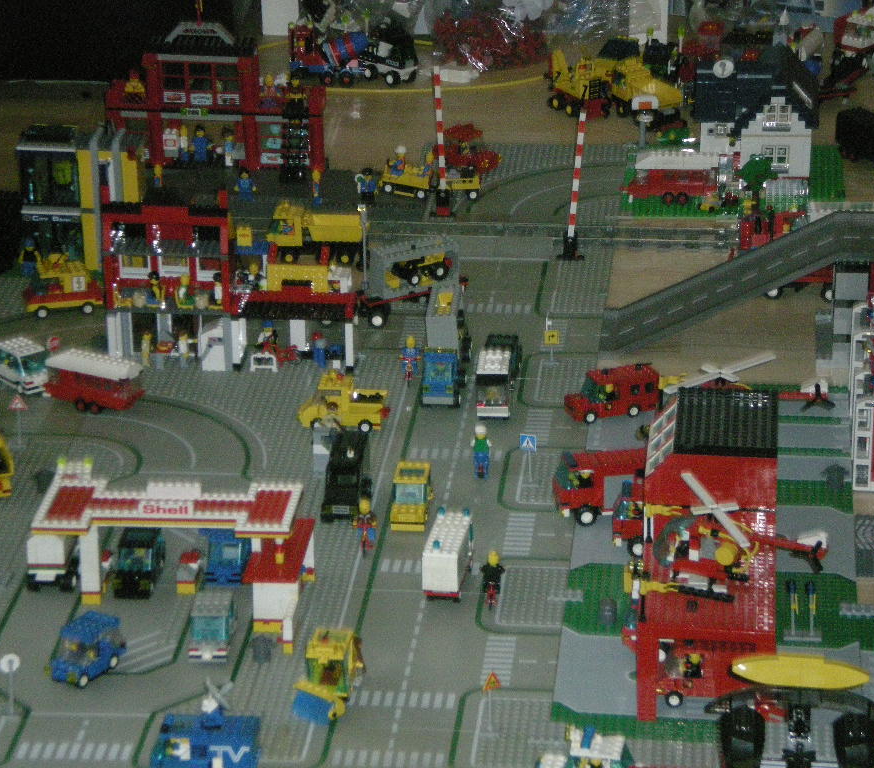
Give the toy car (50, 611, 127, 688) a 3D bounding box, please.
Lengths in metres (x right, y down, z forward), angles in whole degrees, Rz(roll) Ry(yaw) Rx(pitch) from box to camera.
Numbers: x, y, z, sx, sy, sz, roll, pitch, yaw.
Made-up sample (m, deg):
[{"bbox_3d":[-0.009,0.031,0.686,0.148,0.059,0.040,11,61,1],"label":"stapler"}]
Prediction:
[{"bbox_3d":[-0.301,0.227,2.878,0.039,0.042,0.067,12,25,28],"label":"toy car"}]

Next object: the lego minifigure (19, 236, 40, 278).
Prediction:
[{"bbox_3d":[-0.457,-0.141,3.785,0.025,0.042,0.014,-2,22,-2],"label":"lego minifigure"}]

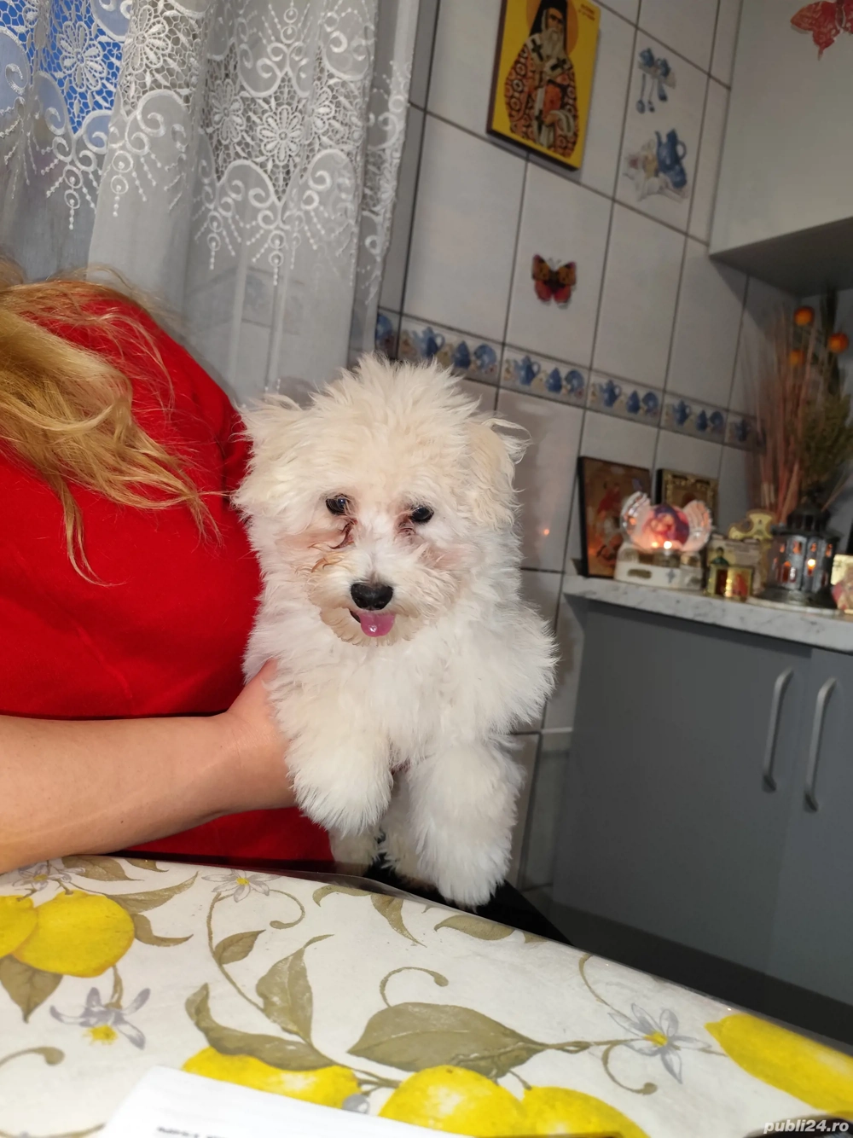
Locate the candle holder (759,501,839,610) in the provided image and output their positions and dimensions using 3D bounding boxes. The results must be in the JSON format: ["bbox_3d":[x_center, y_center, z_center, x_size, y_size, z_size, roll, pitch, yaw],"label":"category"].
[{"bbox_3d":[0.595,-0.023,1.190,0.117,0.168,0.117,9,4,27],"label":"candle holder"}]

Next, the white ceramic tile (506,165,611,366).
[{"bbox_3d":[0.234,-0.516,1.306,0.199,0.299,0.010,5,4,-33],"label":"white ceramic tile"}]

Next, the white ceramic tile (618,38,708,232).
[{"bbox_3d":[0.439,-0.799,1.396,0.199,0.299,0.010,5,4,-33],"label":"white ceramic tile"}]

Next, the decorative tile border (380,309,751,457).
[{"bbox_3d":[0.324,-0.323,1.389,1.000,0.068,0.010,5,4,-33],"label":"decorative tile border"}]

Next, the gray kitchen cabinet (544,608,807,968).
[{"bbox_3d":[0.594,0.460,1.401,0.500,0.740,0.450,5,4,-33],"label":"gray kitchen cabinet"}]

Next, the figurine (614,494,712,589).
[{"bbox_3d":[0.418,-0.050,1.338,0.155,0.160,0.070,9,4,23],"label":"figurine"}]

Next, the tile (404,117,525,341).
[{"bbox_3d":[0.066,-0.530,1.198,0.199,0.299,0.010,5,4,-33],"label":"tile"}]

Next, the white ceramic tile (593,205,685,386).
[{"bbox_3d":[0.402,-0.501,1.414,0.199,0.299,0.010,5,4,-33],"label":"white ceramic tile"}]

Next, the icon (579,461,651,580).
[{"bbox_3d":[0.353,-0.089,1.401,0.175,0.217,0.016,5,-10,-33],"label":"icon"}]

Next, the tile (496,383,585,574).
[{"bbox_3d":[0.188,-0.149,1.328,0.199,0.299,0.010,5,4,-33],"label":"tile"}]

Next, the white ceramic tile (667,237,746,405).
[{"bbox_3d":[0.570,-0.486,1.521,0.199,0.299,0.010,5,4,-33],"label":"white ceramic tile"}]

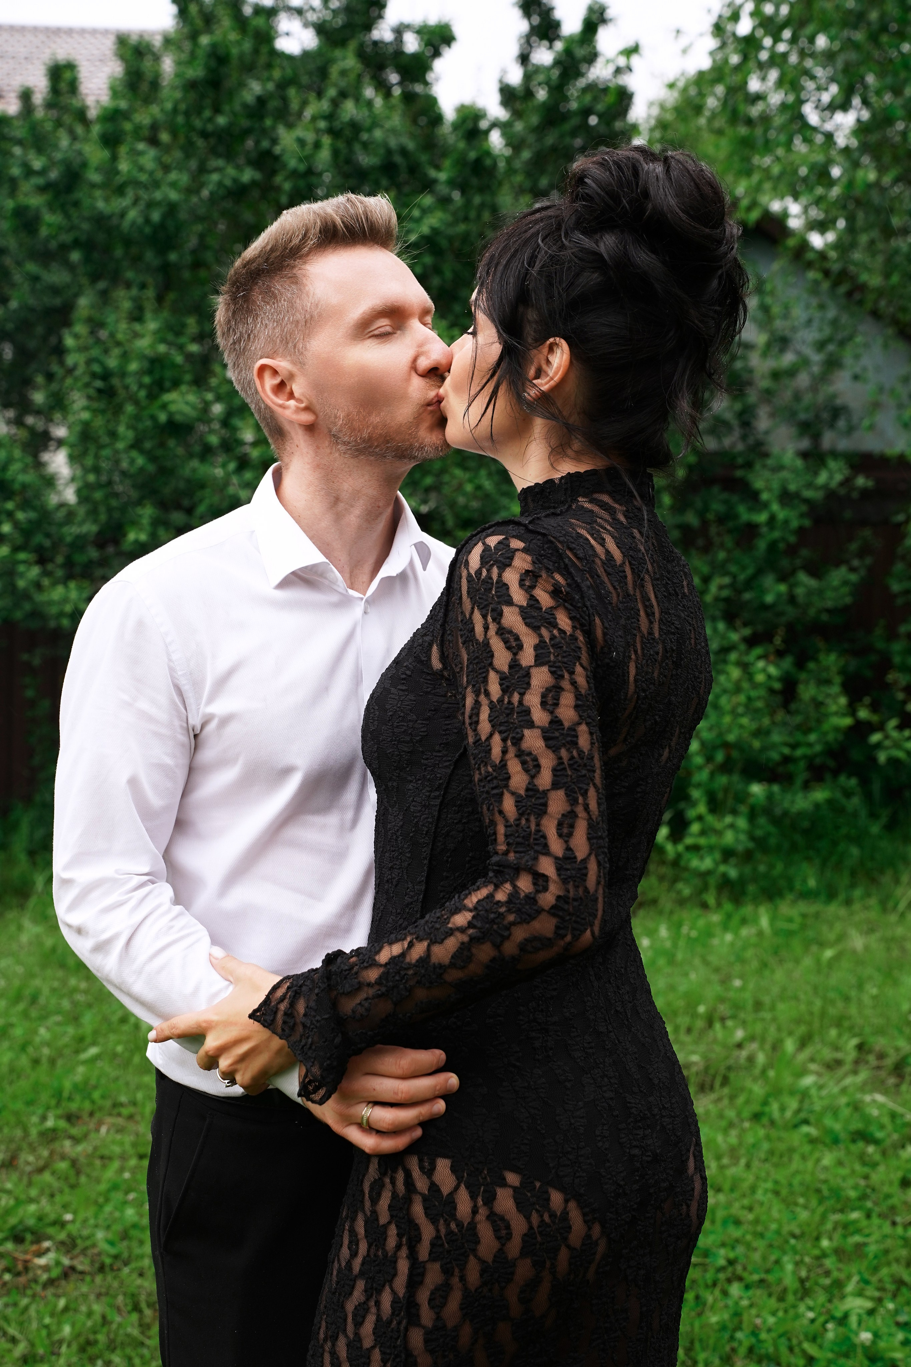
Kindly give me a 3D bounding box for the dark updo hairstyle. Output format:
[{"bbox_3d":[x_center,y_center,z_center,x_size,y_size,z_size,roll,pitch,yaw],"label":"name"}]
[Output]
[{"bbox_3d":[0.142,-0.344,1.880,0.250,0.290,0.205,9,8,25],"label":"dark updo hairstyle"}]

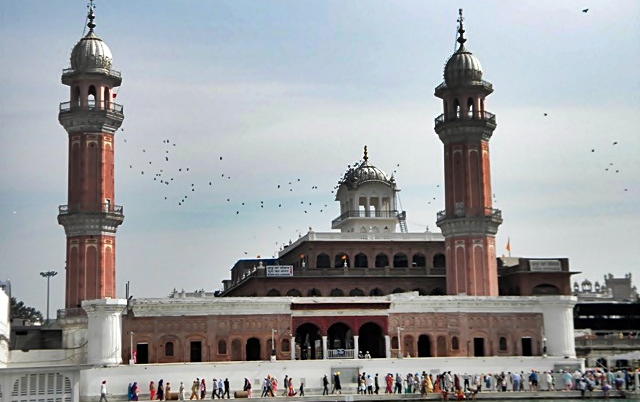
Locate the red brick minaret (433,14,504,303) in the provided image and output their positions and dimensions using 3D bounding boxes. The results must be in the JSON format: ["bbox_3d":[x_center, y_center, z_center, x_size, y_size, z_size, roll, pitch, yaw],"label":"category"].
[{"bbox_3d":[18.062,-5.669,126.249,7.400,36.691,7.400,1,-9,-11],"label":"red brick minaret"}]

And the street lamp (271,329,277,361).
[{"bbox_3d":[-4.008,12.481,89.454,0.500,2.739,0.420,1,-9,-11],"label":"street lamp"}]

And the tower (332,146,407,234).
[{"bbox_3d":[6.603,-1.614,144.886,7.200,12.409,9.000,1,-9,-11],"label":"tower"}]

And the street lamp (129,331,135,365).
[{"bbox_3d":[-15.857,12.464,87.369,0.500,2.799,0.420,1,-9,-11],"label":"street lamp"}]

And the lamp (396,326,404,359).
[{"bbox_3d":[7.118,12.558,91.431,0.550,2.844,0.420,1,-9,-11],"label":"lamp"}]

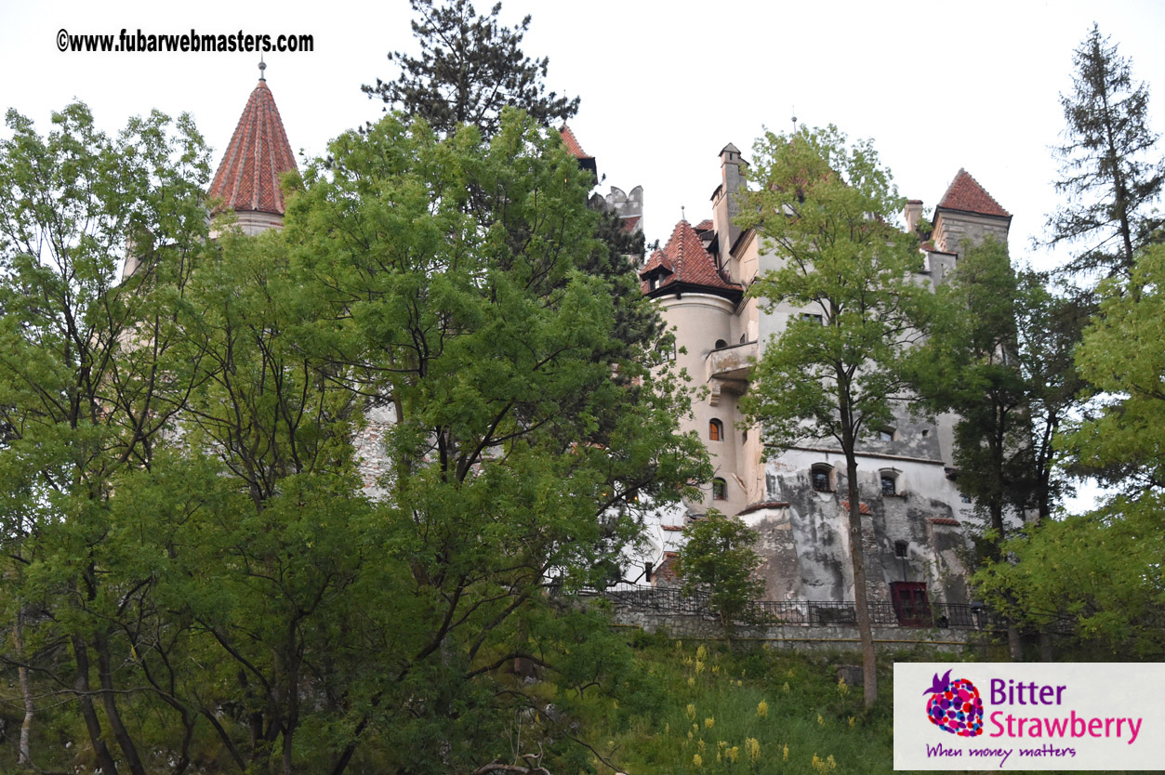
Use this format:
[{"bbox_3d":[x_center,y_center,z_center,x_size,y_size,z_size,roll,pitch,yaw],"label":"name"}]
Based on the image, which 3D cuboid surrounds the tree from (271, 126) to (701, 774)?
[{"bbox_3d":[-3.010,1.130,71.030,14.400,23.700,13.680,-1,-20,0],"label":"tree"}]

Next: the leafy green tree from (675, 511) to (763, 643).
[{"bbox_3d":[6.200,8.600,95.420,3.970,6.180,3.770,-1,-20,0],"label":"leafy green tree"}]

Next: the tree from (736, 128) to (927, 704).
[{"bbox_3d":[10.380,0.560,87.180,8.000,25.600,7.600,-1,-20,0],"label":"tree"}]

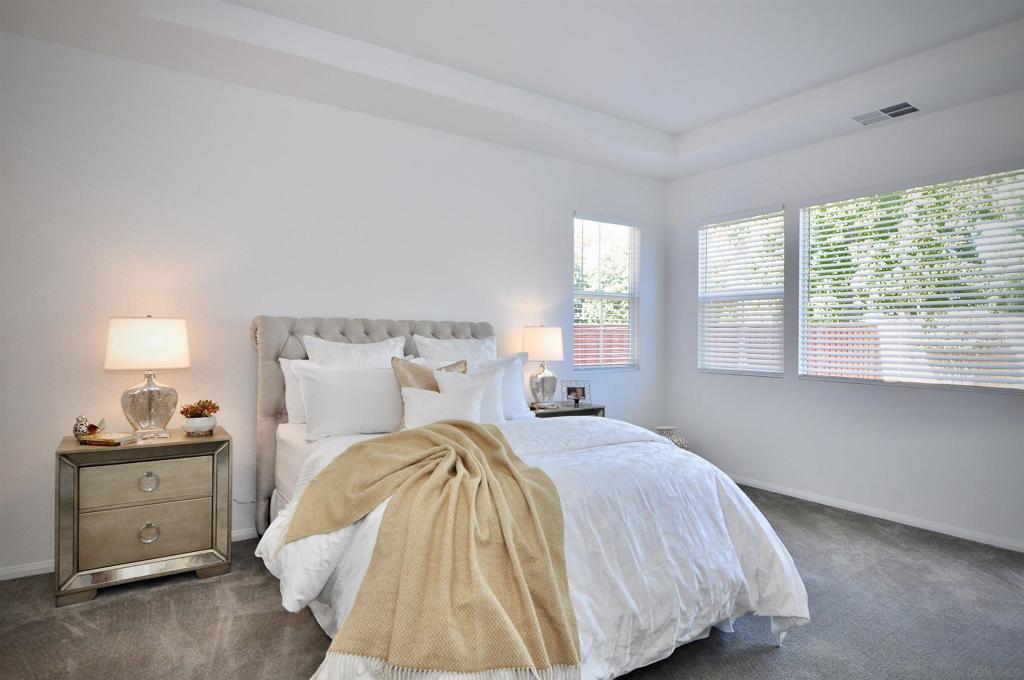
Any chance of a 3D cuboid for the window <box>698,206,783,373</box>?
[{"bbox_3d":[1.946,-0.380,4.592,0.100,1.310,0.760,0,1,-39],"label":"window"}]

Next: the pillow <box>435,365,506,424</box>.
[{"bbox_3d":[-0.279,0.355,3.418,0.460,0.430,0.160,0,-17,-32],"label":"pillow"}]

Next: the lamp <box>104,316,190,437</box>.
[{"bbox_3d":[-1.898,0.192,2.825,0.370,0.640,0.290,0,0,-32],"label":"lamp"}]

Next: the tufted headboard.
[{"bbox_3d":[-0.862,0.543,3.648,1.630,1.360,0.170,0,1,-32],"label":"tufted headboard"}]

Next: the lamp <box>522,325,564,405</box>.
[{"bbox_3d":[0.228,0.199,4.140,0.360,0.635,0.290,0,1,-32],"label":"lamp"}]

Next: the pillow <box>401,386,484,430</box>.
[{"bbox_3d":[-0.415,0.400,3.191,0.480,0.270,0.140,0,-22,-28],"label":"pillow"}]

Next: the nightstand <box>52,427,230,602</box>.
[{"bbox_3d":[-1.894,0.864,2.839,0.705,0.713,0.430,0,1,-32],"label":"nightstand"}]

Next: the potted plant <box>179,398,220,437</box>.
[{"bbox_3d":[-1.682,0.416,2.916,0.180,0.195,0.165,0,0,-32],"label":"potted plant"}]

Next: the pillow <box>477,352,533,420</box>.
[{"bbox_3d":[-0.166,0.309,3.594,0.620,0.460,0.180,0,-17,-32],"label":"pillow"}]

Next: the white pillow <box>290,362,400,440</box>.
[{"bbox_3d":[-0.931,0.342,3.133,0.620,0.440,0.170,0,-21,-32],"label":"white pillow"}]

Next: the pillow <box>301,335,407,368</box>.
[{"bbox_3d":[-0.971,0.265,3.330,0.620,0.580,0.160,0,-15,-32],"label":"pillow"}]

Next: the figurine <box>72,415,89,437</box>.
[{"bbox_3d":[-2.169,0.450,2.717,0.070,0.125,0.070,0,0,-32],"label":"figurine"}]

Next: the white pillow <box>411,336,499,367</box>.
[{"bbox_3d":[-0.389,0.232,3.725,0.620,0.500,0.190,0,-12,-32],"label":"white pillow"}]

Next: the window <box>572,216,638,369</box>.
[{"bbox_3d":[0.839,-0.402,4.839,0.735,1.330,0.060,0,1,-32],"label":"window"}]

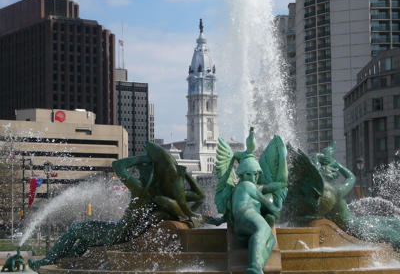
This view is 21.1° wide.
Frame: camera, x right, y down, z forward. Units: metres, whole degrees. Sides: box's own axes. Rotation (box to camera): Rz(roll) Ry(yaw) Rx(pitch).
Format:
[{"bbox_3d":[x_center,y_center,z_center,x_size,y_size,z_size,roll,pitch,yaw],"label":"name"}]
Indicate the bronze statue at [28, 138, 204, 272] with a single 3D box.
[{"bbox_3d":[-2.279,1.705,25.396,4.600,2.950,2.300,-3,-5,30],"label":"bronze statue"}]

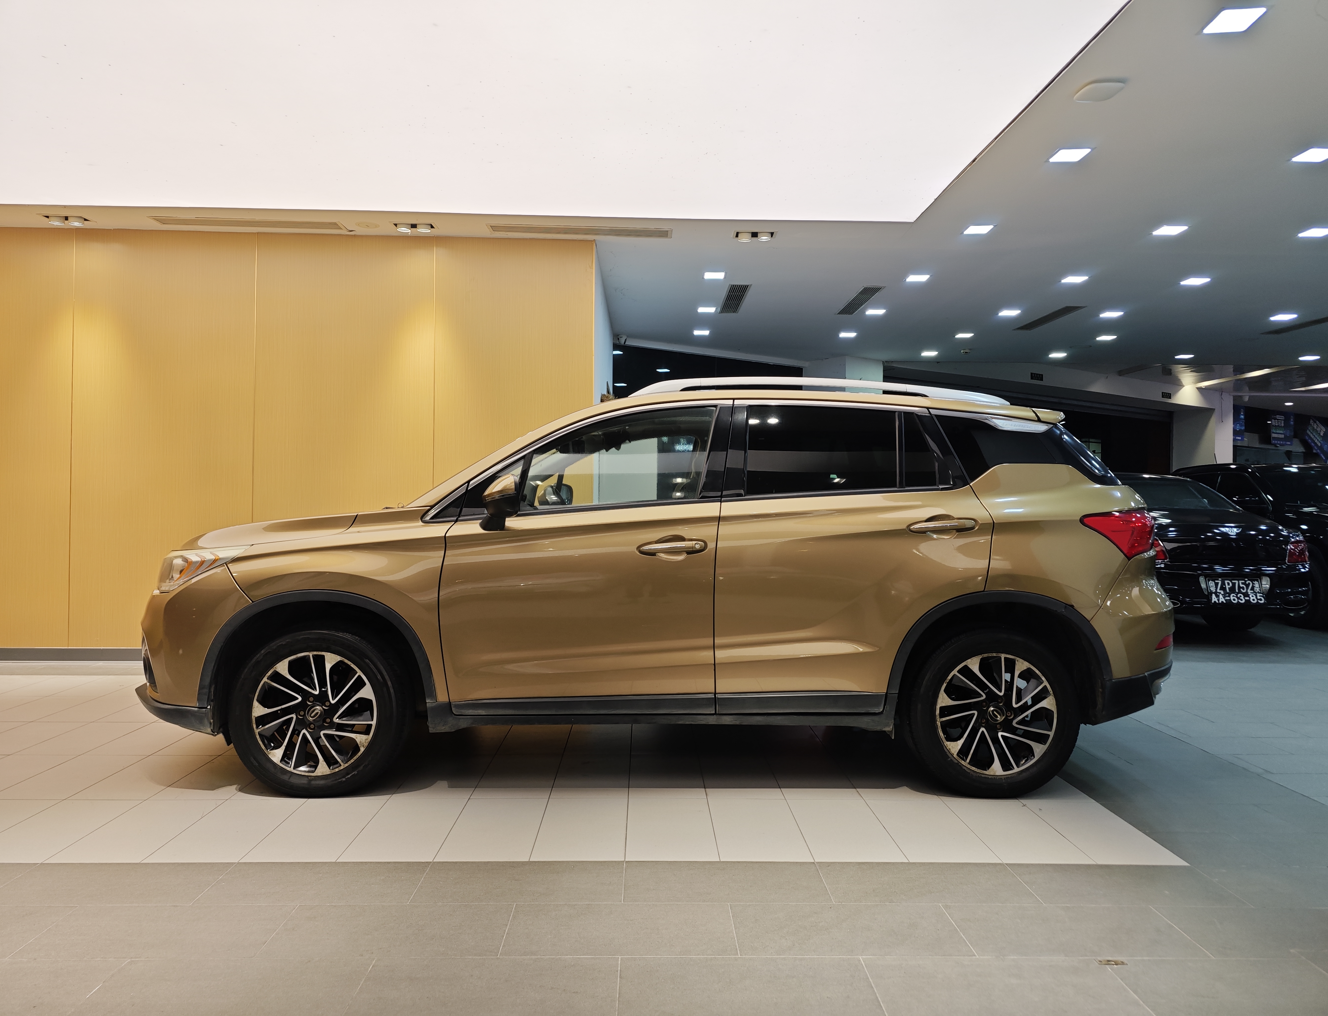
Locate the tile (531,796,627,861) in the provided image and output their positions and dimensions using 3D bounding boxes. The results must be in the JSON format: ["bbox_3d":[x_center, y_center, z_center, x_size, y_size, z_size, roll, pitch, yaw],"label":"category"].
[{"bbox_3d":[-0.281,1.127,3.151,0.300,0.012,0.600,1,0,-1],"label":"tile"}]

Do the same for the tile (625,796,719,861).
[{"bbox_3d":[0.022,1.130,3.157,0.300,0.012,0.600,1,0,-1],"label":"tile"}]

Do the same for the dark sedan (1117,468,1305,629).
[{"bbox_3d":[4.702,0.439,10.000,2.000,1.480,5.280,1,0,1],"label":"dark sedan"}]

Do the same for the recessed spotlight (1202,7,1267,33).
[{"bbox_3d":[2.189,-1.886,3.450,0.170,0.040,0.170,1,0,-1],"label":"recessed spotlight"}]

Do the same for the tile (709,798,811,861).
[{"bbox_3d":[0.325,1.133,3.164,0.300,0.012,0.600,1,0,-1],"label":"tile"}]

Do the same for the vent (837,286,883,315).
[{"bbox_3d":[1.802,-1.925,8.339,0.192,0.030,1.151,1,0,-1],"label":"vent"}]

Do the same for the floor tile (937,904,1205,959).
[{"bbox_3d":[1.099,1.142,2.429,0.606,0.012,0.303,1,0,-1],"label":"floor tile"}]

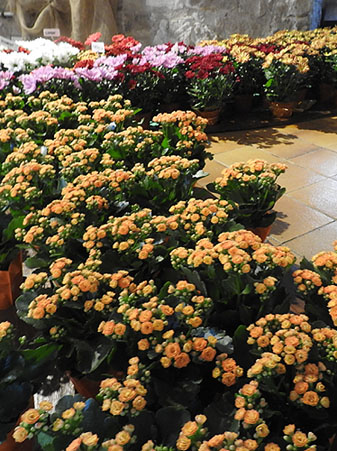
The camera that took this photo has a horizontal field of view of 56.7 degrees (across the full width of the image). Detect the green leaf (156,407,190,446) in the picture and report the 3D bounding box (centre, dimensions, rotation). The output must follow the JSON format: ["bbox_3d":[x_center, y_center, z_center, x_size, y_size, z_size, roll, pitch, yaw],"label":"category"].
[{"bbox_3d":[0.007,0.278,0.429,0.048,0.028,0.060,-2,34,0],"label":"green leaf"}]

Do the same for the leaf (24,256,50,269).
[{"bbox_3d":[-0.336,0.094,0.794,0.062,0.020,0.038,-2,34,0],"label":"leaf"}]

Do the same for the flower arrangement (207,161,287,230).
[{"bbox_3d":[0.241,-0.059,0.952,0.260,0.285,0.255,-2,34,0],"label":"flower arrangement"}]

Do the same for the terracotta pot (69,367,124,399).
[{"bbox_3d":[-0.131,0.279,0.643,0.120,0.100,0.120,-2,34,0],"label":"terracotta pot"}]

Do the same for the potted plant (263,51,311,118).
[{"bbox_3d":[0.800,-0.936,2.118,0.330,0.400,0.320,-2,34,0],"label":"potted plant"}]

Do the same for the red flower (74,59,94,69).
[{"bbox_3d":[-0.560,-1.077,2.083,0.120,0.070,0.110,-2,34,0],"label":"red flower"}]

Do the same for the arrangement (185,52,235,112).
[{"bbox_3d":[0.272,-0.919,2.059,0.330,0.320,0.320,-2,34,0],"label":"arrangement"}]

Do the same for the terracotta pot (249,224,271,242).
[{"bbox_3d":[0.273,0.014,1.002,0.130,0.108,0.130,-2,34,1],"label":"terracotta pot"}]

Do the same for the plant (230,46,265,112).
[{"bbox_3d":[0.571,-1.048,2.285,0.320,0.410,0.320,-2,34,0],"label":"plant"}]

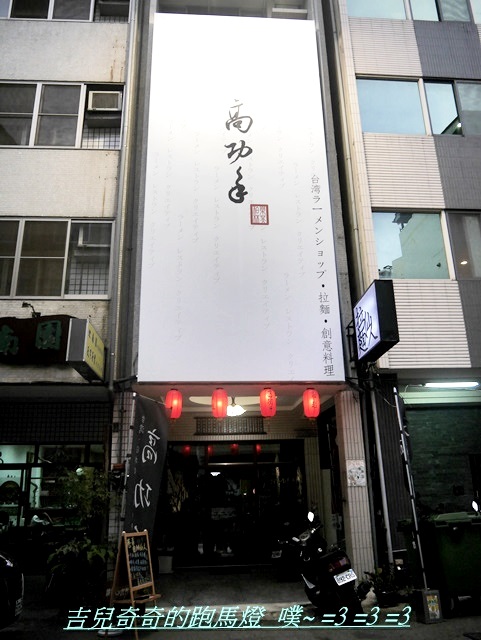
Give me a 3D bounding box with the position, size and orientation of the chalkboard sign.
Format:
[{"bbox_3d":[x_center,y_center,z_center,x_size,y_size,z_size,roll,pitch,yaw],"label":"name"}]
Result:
[{"bbox_3d":[-1.286,3.168,6.293,0.500,1.150,0.440,-11,-21,28],"label":"chalkboard sign"}]

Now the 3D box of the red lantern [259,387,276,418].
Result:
[{"bbox_3d":[0.430,1.303,8.111,0.255,0.455,0.255,0,-19,-4],"label":"red lantern"}]

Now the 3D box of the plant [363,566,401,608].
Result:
[{"bbox_3d":[1.919,3.631,7.063,0.460,0.500,0.420,0,-19,-4],"label":"plant"}]

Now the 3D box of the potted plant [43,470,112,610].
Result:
[{"bbox_3d":[-2.239,2.973,7.188,0.840,1.780,0.740,0,-19,-4],"label":"potted plant"}]

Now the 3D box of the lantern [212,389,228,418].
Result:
[{"bbox_3d":[-0.313,1.299,8.057,0.255,0.455,0.255,0,-19,-4],"label":"lantern"}]

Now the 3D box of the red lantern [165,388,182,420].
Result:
[{"bbox_3d":[-1.027,1.301,8.003,0.255,0.455,0.255,0,-19,-4],"label":"red lantern"}]

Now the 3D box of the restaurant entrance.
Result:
[{"bbox_3d":[-0.138,3.956,11.351,3.324,2.550,0.200,0,-19,-4],"label":"restaurant entrance"}]

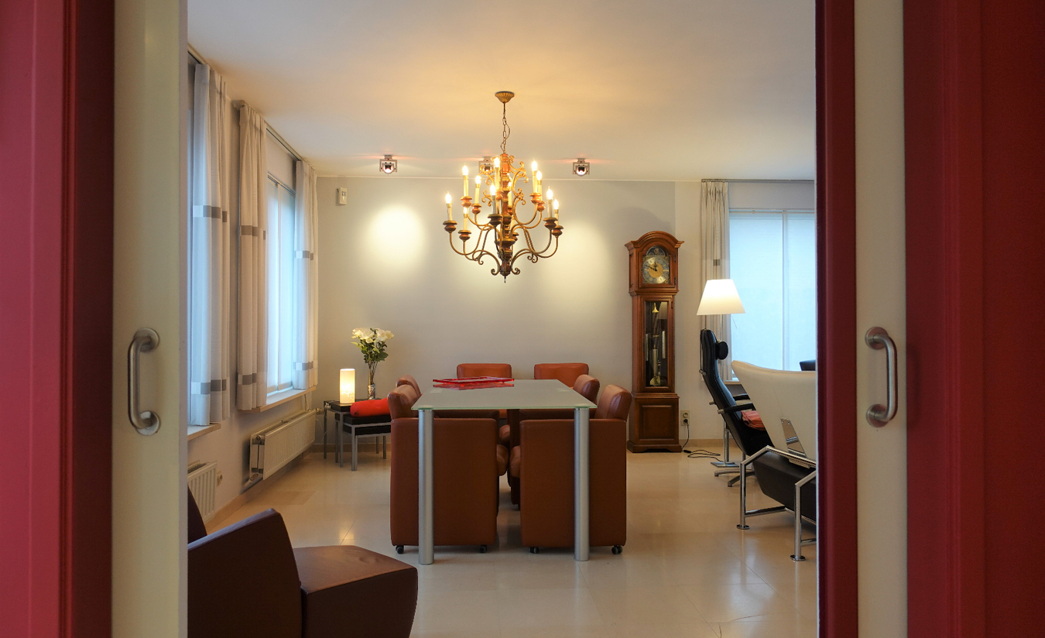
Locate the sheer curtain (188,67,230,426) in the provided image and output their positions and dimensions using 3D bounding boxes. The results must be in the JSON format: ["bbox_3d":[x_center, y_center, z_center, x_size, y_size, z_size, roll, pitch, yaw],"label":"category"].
[{"bbox_3d":[-1.663,-0.380,3.728,0.120,1.840,0.370,0,-1,-4],"label":"sheer curtain"}]

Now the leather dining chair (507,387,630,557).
[{"bbox_3d":[0.238,0.781,3.778,0.630,0.815,0.560,0,-1,-3],"label":"leather dining chair"}]

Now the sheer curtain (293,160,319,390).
[{"bbox_3d":[-1.826,-0.352,5.862,0.120,1.860,0.470,0,-1,-4],"label":"sheer curtain"}]

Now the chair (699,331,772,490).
[{"bbox_3d":[1.716,0.631,5.120,0.860,1.120,0.700,0,-1,13],"label":"chair"}]

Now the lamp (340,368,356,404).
[{"bbox_3d":[-1.469,0.564,5.872,0.130,0.290,0.130,0,-1,-4],"label":"lamp"}]

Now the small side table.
[{"bbox_3d":[-1.328,0.955,5.854,0.520,0.490,0.630,0,-1,-33],"label":"small side table"}]

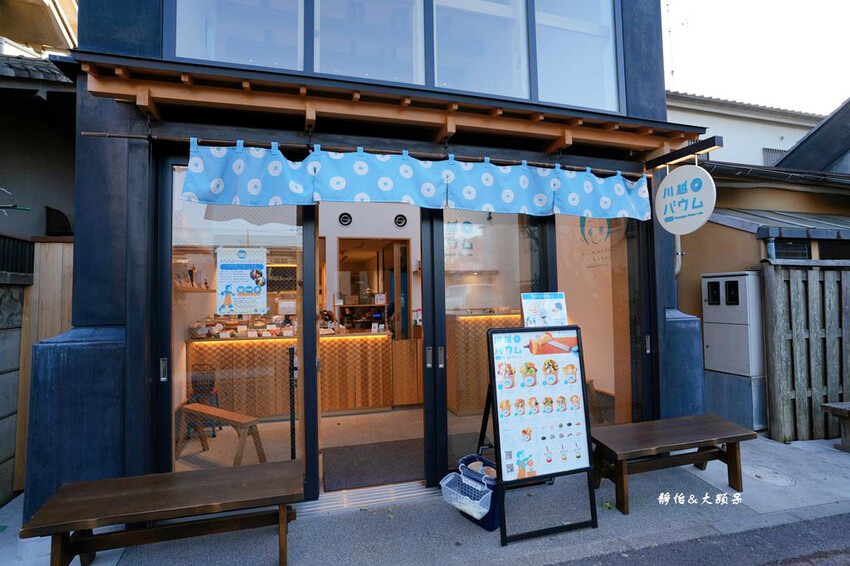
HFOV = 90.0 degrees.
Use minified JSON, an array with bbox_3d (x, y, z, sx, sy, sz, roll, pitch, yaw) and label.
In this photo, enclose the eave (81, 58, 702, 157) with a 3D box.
[{"bbox_3d":[0.176,-1.112,2.884,4.200,0.250,0.420,0,-2,-16],"label":"eave"}]

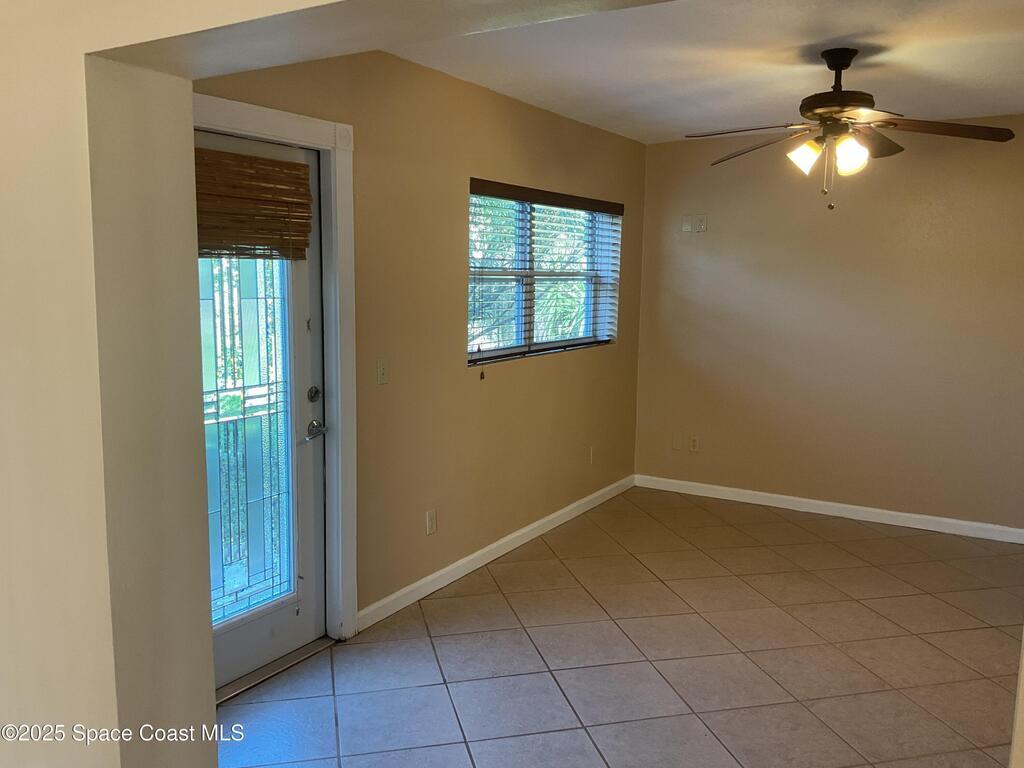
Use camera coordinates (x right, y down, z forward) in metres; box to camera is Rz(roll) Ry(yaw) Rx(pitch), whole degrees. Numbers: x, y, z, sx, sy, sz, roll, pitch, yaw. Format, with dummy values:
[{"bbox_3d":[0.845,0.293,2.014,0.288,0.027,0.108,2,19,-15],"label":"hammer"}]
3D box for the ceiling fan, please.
[{"bbox_3d":[1.341,-1.092,3.498,1.280,0.510,1.280,5,9,31],"label":"ceiling fan"}]

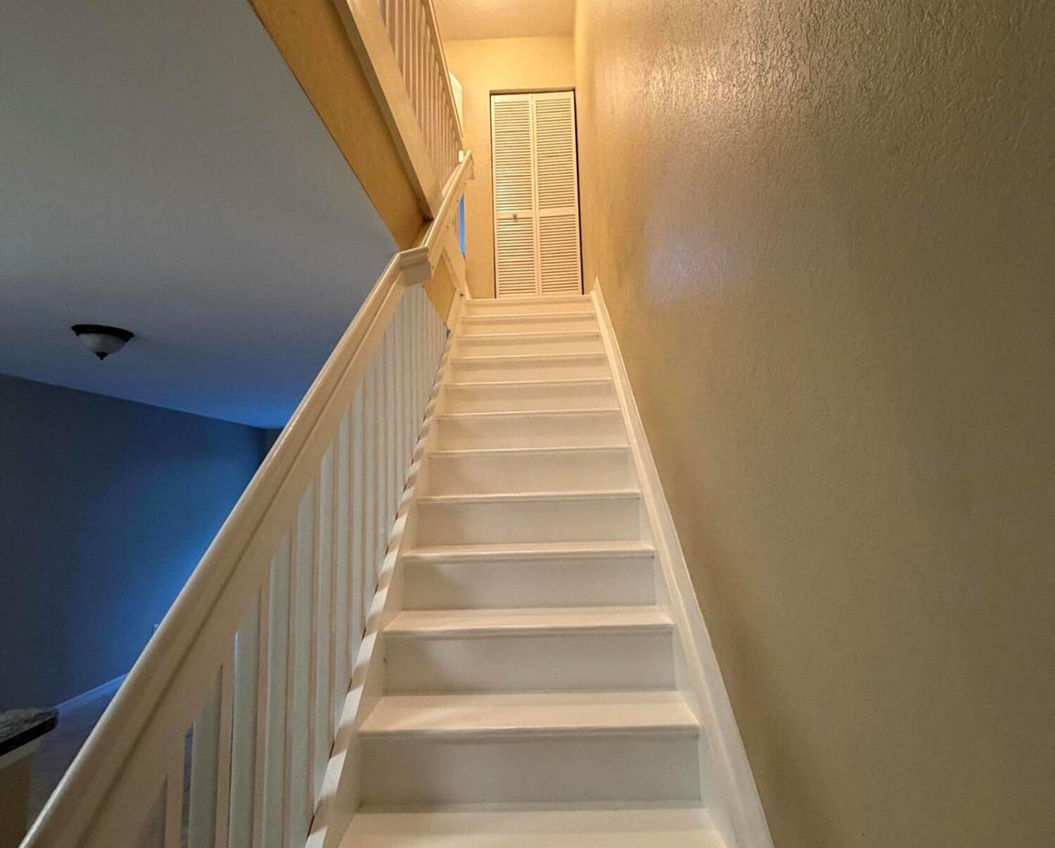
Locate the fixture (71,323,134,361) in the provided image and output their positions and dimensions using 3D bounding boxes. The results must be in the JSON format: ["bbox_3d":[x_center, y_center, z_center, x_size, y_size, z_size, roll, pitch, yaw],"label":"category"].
[{"bbox_3d":[-2.473,-0.452,3.314,0.292,0.174,0.292,-2,-6,1],"label":"fixture"}]

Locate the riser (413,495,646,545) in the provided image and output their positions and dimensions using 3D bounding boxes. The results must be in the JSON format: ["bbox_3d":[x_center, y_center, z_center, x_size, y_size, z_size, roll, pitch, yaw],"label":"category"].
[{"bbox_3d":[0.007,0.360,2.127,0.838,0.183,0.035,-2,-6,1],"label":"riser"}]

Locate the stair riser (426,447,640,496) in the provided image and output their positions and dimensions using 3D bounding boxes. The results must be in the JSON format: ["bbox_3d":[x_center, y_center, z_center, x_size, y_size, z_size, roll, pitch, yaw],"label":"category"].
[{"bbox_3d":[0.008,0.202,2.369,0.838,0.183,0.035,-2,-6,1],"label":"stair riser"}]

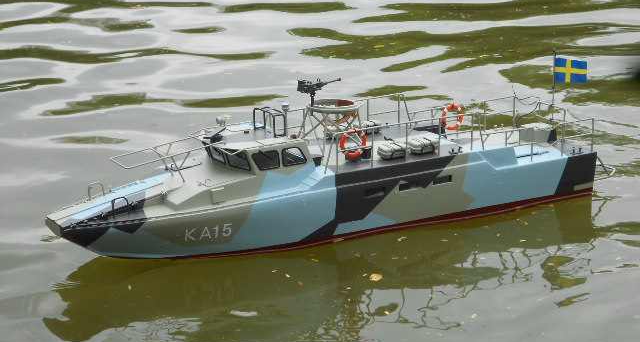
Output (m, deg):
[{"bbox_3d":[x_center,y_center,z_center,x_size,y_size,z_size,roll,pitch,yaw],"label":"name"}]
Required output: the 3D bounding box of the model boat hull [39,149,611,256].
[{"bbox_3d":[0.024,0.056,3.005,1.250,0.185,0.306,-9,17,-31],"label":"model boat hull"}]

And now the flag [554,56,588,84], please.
[{"bbox_3d":[0.588,-0.234,3.283,0.084,0.059,0.008,-5,16,-19],"label":"flag"}]

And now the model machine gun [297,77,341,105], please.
[{"bbox_3d":[-0.002,-0.164,2.945,0.119,0.056,0.021,-13,20,-40],"label":"model machine gun"}]

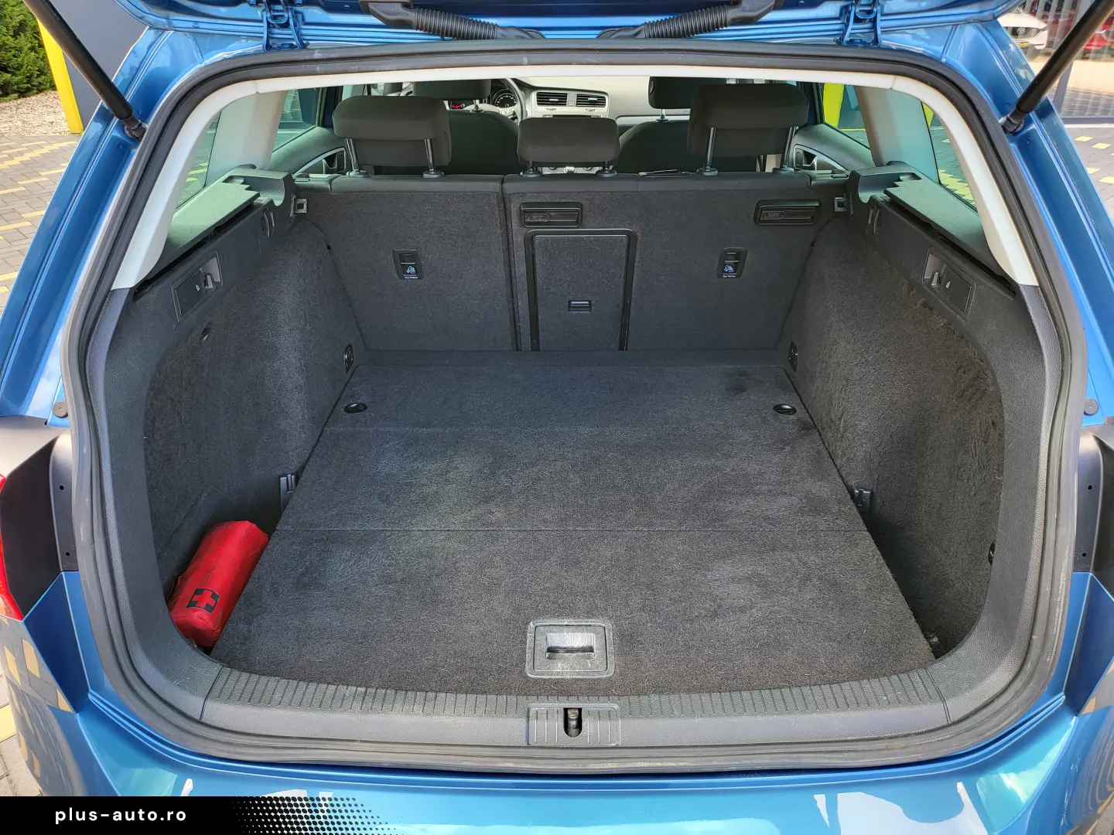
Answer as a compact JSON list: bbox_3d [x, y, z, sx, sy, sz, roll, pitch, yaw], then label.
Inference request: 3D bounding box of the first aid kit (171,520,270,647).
[{"bbox_3d":[-0.529,0.263,1.203,0.101,0.086,0.220,10,31,-8],"label":"first aid kit"}]

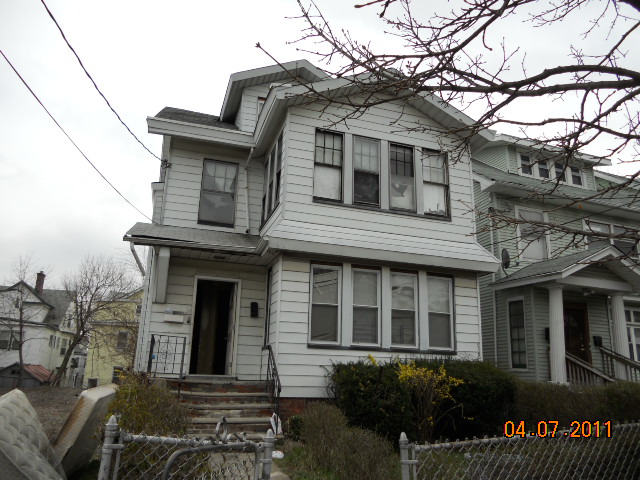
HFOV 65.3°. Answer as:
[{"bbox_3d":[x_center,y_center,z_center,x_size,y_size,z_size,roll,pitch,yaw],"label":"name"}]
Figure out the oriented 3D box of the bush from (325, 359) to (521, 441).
[{"bbox_3d":[1.823,2.944,9.135,3.420,1.360,1.400,6,-16,-17],"label":"bush"}]

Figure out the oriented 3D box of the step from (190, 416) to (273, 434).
[{"bbox_3d":[-1.503,3.054,8.216,1.620,0.205,0.320,6,-16,-17],"label":"step"}]

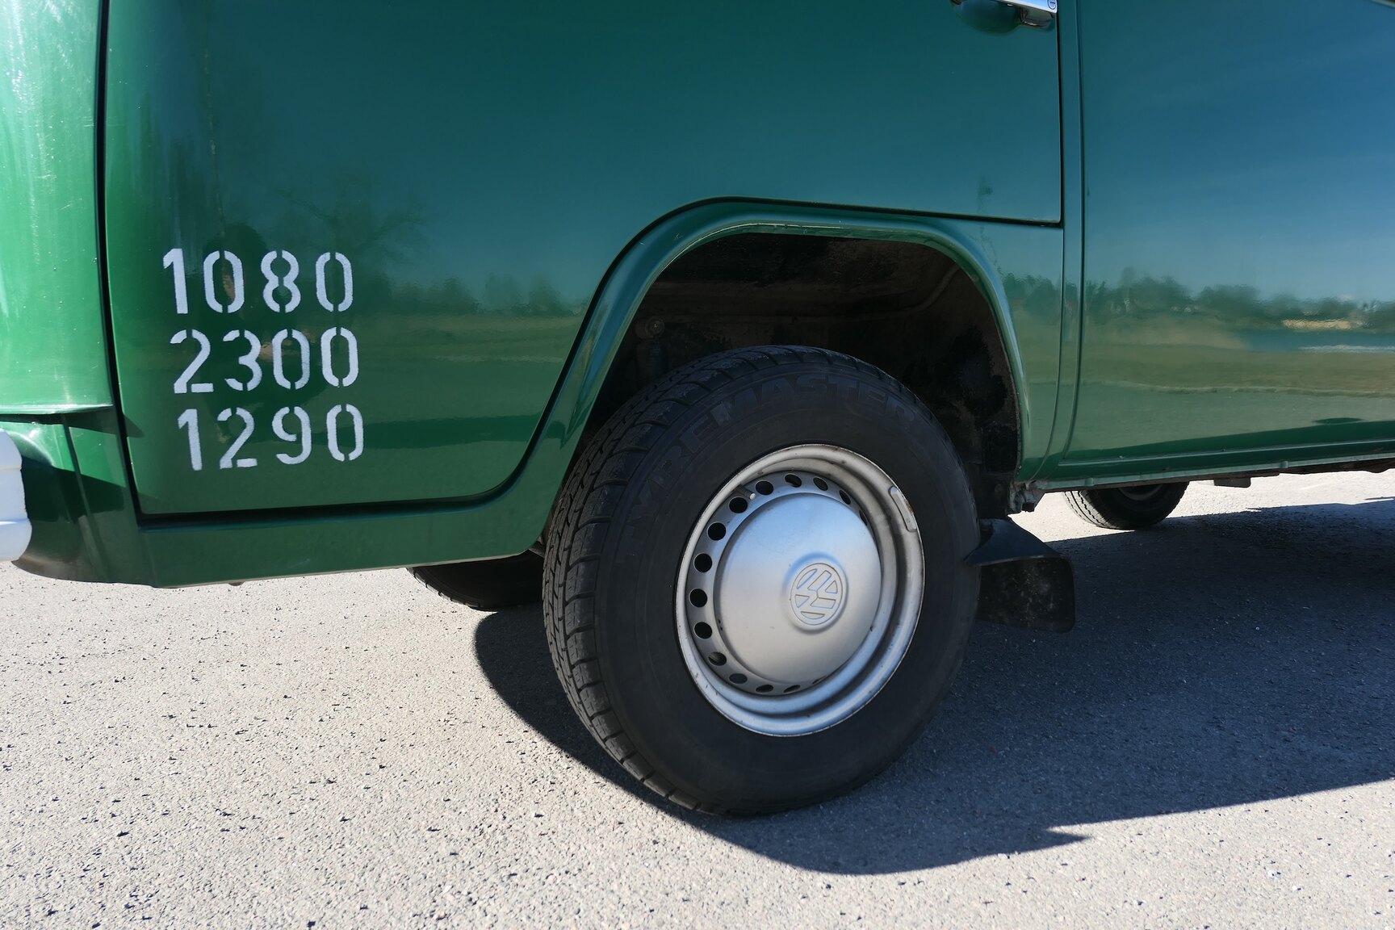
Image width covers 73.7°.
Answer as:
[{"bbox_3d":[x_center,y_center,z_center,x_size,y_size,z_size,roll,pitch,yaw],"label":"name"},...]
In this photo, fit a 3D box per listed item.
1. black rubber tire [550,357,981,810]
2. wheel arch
[{"bbox_3d":[0.110,0.155,1.292,0.645,0.638,0.190,-4,5,-27],"label":"black rubber tire"},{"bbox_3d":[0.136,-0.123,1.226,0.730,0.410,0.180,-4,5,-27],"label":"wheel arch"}]

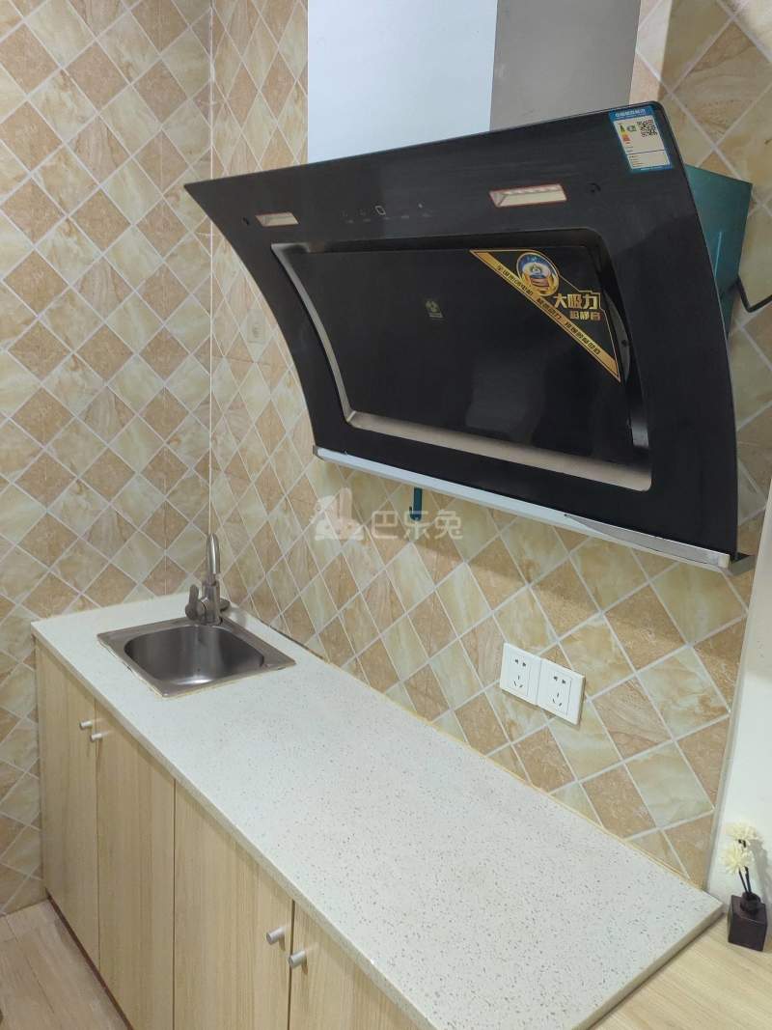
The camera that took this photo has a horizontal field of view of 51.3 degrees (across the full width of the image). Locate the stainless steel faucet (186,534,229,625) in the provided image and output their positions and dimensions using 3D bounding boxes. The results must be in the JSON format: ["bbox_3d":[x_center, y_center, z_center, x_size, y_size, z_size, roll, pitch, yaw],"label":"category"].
[{"bbox_3d":[-0.453,0.165,2.000,0.095,0.246,0.160,0,14,-13],"label":"stainless steel faucet"}]

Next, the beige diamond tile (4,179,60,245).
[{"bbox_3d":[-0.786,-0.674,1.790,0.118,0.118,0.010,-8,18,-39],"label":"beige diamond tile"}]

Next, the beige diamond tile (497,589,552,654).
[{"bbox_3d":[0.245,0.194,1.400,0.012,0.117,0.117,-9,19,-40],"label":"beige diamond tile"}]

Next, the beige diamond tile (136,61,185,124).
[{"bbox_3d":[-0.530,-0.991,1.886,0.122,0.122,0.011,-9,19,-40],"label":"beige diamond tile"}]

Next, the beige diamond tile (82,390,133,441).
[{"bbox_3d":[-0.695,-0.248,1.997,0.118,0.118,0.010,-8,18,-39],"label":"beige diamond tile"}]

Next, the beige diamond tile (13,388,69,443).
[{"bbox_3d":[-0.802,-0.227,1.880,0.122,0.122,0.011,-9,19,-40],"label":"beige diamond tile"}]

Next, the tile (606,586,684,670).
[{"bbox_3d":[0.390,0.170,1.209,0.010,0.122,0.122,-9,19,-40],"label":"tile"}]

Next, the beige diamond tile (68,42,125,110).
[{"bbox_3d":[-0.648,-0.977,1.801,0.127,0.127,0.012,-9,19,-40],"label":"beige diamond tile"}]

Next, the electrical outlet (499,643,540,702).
[{"bbox_3d":[0.236,0.276,1.396,0.010,0.086,0.086,-8,18,-39],"label":"electrical outlet"}]

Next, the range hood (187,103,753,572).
[{"bbox_3d":[0.080,-0.249,1.209,0.373,0.485,0.905,-8,18,-40],"label":"range hood"}]

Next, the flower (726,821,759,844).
[{"bbox_3d":[0.489,0.436,1.102,0.045,0.032,0.045,-9,19,-40],"label":"flower"}]

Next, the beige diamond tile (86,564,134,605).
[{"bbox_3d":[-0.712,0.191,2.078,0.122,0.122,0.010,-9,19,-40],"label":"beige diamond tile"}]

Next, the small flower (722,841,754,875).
[{"bbox_3d":[0.480,0.467,1.095,0.043,0.044,0.040,11,16,27],"label":"small flower"}]

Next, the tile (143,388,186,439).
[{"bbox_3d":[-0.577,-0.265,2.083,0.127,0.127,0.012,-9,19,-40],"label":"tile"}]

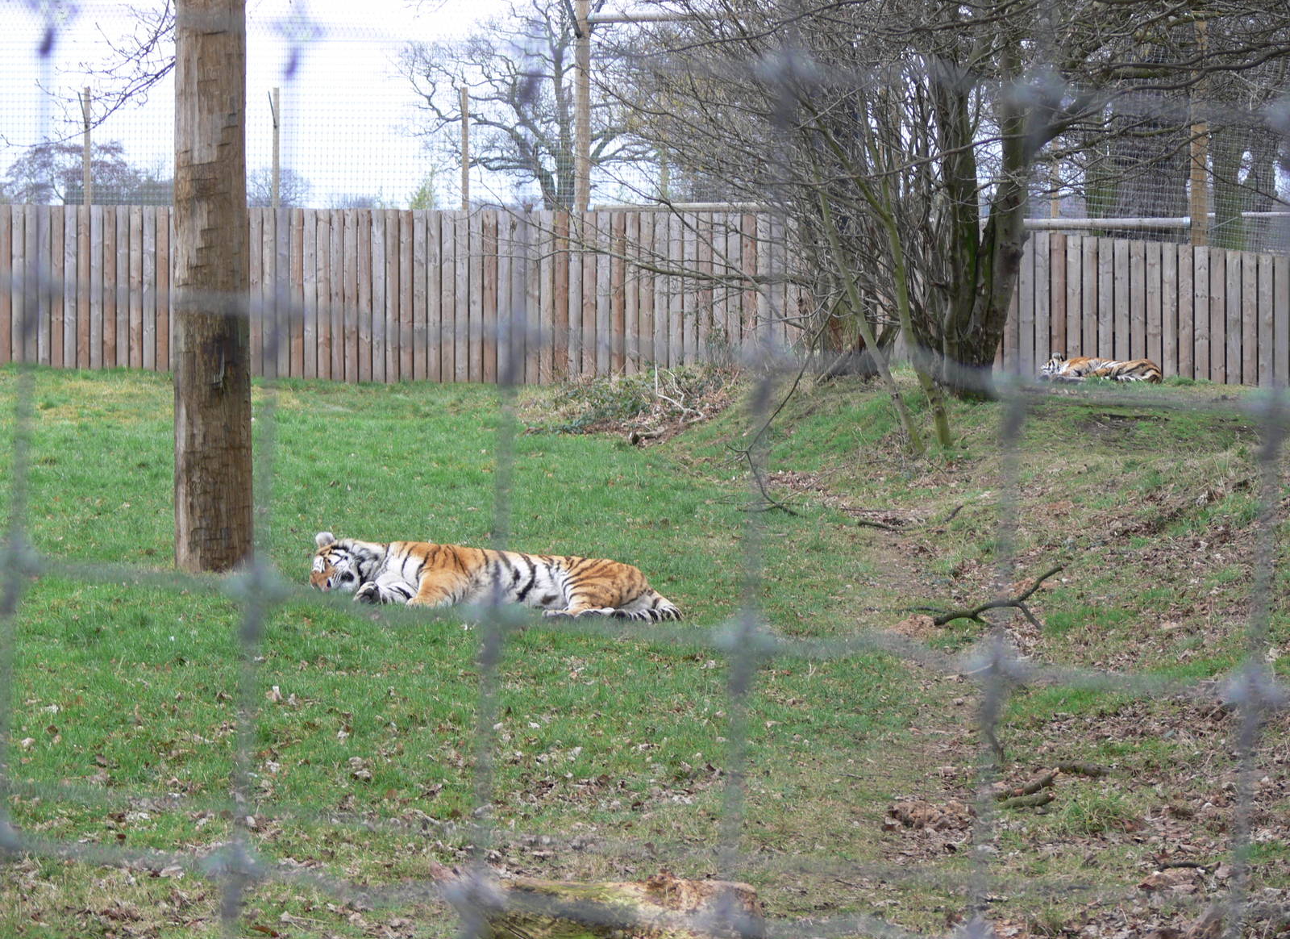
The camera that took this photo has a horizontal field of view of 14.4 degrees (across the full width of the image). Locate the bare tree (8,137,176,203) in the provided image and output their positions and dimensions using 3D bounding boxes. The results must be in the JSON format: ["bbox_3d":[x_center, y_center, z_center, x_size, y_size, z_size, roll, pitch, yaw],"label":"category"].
[{"bbox_3d":[-21.892,-9.929,200.000,6.500,6.000,6.000,0,2,0],"label":"bare tree"}]

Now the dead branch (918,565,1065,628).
[{"bbox_3d":[1.492,0.549,22.000,0.620,0.250,0.280,0,2,0],"label":"dead branch"}]

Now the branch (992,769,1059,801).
[{"bbox_3d":[1.116,0.925,15.000,0.190,0.075,0.070,-1,3,-23],"label":"branch"}]

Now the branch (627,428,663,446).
[{"bbox_3d":[0.000,-0.276,43.000,0.310,0.130,0.150,0,2,0],"label":"branch"}]

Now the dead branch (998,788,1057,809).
[{"bbox_3d":[1.113,0.960,14.900,0.165,0.050,0.060,-1,3,-18],"label":"dead branch"}]

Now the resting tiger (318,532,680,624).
[{"bbox_3d":[-0.681,0.492,23.400,1.580,0.370,0.650,1,3,18],"label":"resting tiger"}]

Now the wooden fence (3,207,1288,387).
[{"bbox_3d":[-0.433,-2.269,65.500,18.000,2.250,0.300,1,3,22],"label":"wooden fence"}]

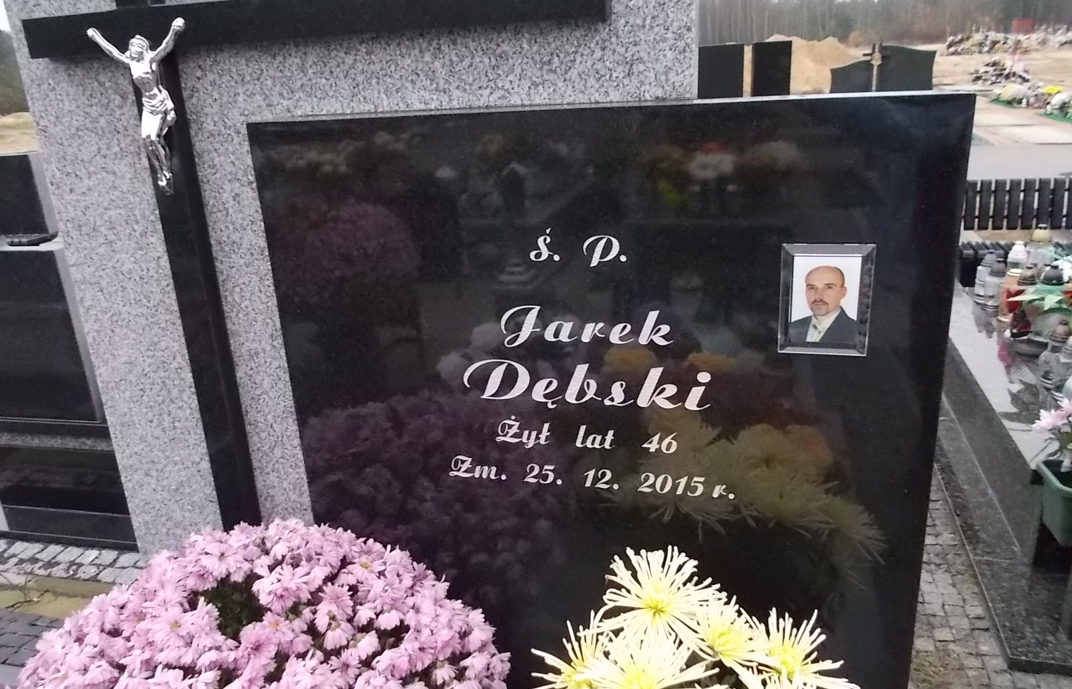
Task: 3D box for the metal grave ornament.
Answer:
[{"bbox_3d":[-0.784,-0.469,1.616,0.234,0.334,0.060,2,19,15],"label":"metal grave ornament"}]

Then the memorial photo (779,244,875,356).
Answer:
[{"bbox_3d":[0.451,-0.068,1.255,0.134,0.177,0.015,2,19,15],"label":"memorial photo"}]

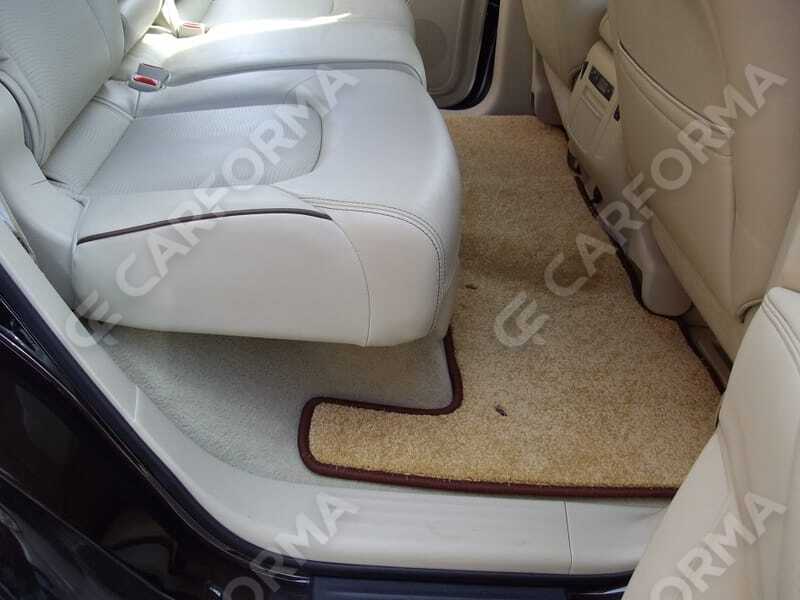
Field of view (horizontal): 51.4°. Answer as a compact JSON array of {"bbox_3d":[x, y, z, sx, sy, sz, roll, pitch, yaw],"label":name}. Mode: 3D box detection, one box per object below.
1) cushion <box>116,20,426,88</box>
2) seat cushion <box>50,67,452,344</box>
[{"bbox_3d":[-0.235,-0.437,1.687,0.530,0.200,0.320,0,36,-2],"label":"cushion"},{"bbox_3d":[-0.208,-0.182,1.363,0.550,0.225,0.545,0,36,-2],"label":"seat cushion"}]

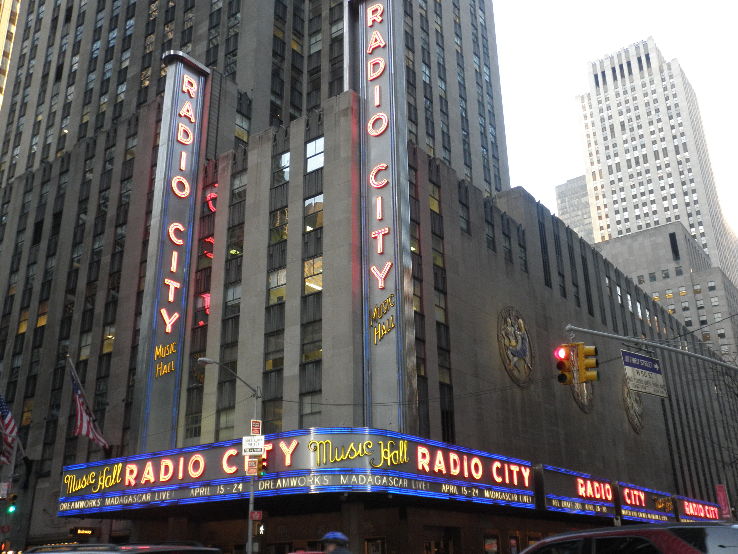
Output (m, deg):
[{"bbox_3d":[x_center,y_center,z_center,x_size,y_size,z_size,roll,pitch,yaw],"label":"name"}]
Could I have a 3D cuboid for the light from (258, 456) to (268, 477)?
[{"bbox_3d":[-3.703,6.652,26.200,0.340,0.760,0.260,-17,-27,34],"label":"light"}]

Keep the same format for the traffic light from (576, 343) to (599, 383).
[{"bbox_3d":[4.303,1.694,14.700,0.340,0.760,0.260,-17,-27,34],"label":"traffic light"}]

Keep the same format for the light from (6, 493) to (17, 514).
[{"bbox_3d":[-15.902,10.053,33.200,0.340,0.760,0.260,-17,-27,34],"label":"light"}]

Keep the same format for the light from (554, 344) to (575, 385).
[{"bbox_3d":[3.817,1.700,14.500,0.260,0.760,0.340,-17,-27,34],"label":"light"}]

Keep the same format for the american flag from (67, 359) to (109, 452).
[{"bbox_3d":[-15.783,7.177,42.127,0.600,4.500,3.000,-17,-27,34],"label":"american flag"}]

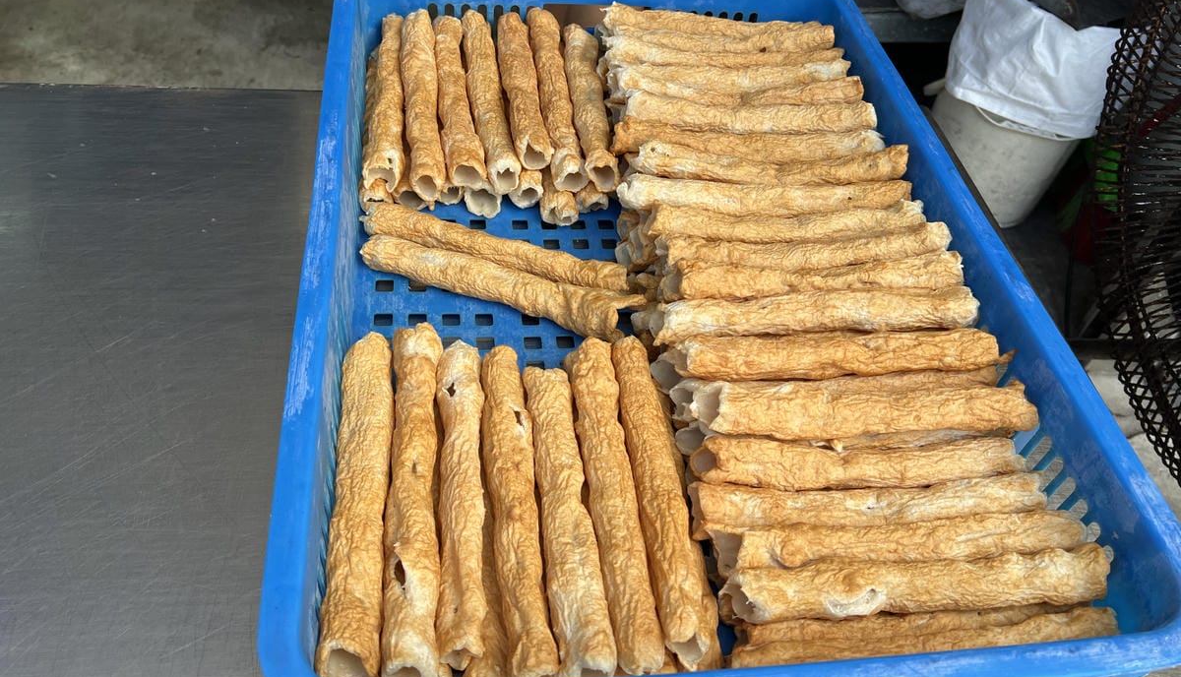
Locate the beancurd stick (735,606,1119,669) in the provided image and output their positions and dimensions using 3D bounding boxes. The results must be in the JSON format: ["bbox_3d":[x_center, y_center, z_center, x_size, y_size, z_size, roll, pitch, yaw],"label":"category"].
[{"bbox_3d":[0.171,0.156,0.448,0.204,0.025,0.025,-2,50,-9],"label":"beancurd stick"}]

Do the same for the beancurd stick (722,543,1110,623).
[{"bbox_3d":[0.171,0.126,0.453,0.201,0.027,0.027,-1,50,-9],"label":"beancurd stick"}]

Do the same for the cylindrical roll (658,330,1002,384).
[{"bbox_3d":[0.152,0.011,0.561,0.219,0.027,0.027,-1,50,-9],"label":"cylindrical roll"}]

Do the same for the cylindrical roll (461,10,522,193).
[{"bbox_3d":[-0.083,-0.199,0.716,0.026,0.026,0.216,-4,50,-11],"label":"cylindrical roll"}]

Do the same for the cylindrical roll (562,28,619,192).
[{"bbox_3d":[0.000,-0.200,0.746,0.025,0.025,0.197,0,51,-9],"label":"cylindrical roll"}]

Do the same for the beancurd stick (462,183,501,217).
[{"bbox_3d":[-0.105,-0.184,0.764,0.029,0.028,0.209,-5,50,-11],"label":"beancurd stick"}]

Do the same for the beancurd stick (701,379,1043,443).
[{"bbox_3d":[0.164,0.044,0.532,0.204,0.033,0.034,0,49,-7],"label":"beancurd stick"}]

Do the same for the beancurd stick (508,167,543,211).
[{"bbox_3d":[-0.067,-0.197,0.777,0.027,0.026,0.210,-2,48,-11],"label":"beancurd stick"}]

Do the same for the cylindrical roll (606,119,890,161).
[{"bbox_3d":[0.122,-0.152,0.679,0.209,0.026,0.026,-1,50,-9],"label":"cylindrical roll"}]

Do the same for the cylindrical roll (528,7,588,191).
[{"bbox_3d":[-0.029,-0.202,0.732,0.027,0.027,0.195,-2,57,-10],"label":"cylindrical roll"}]

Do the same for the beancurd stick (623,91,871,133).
[{"bbox_3d":[0.132,-0.183,0.720,0.204,0.027,0.027,-2,48,-10],"label":"beancurd stick"}]

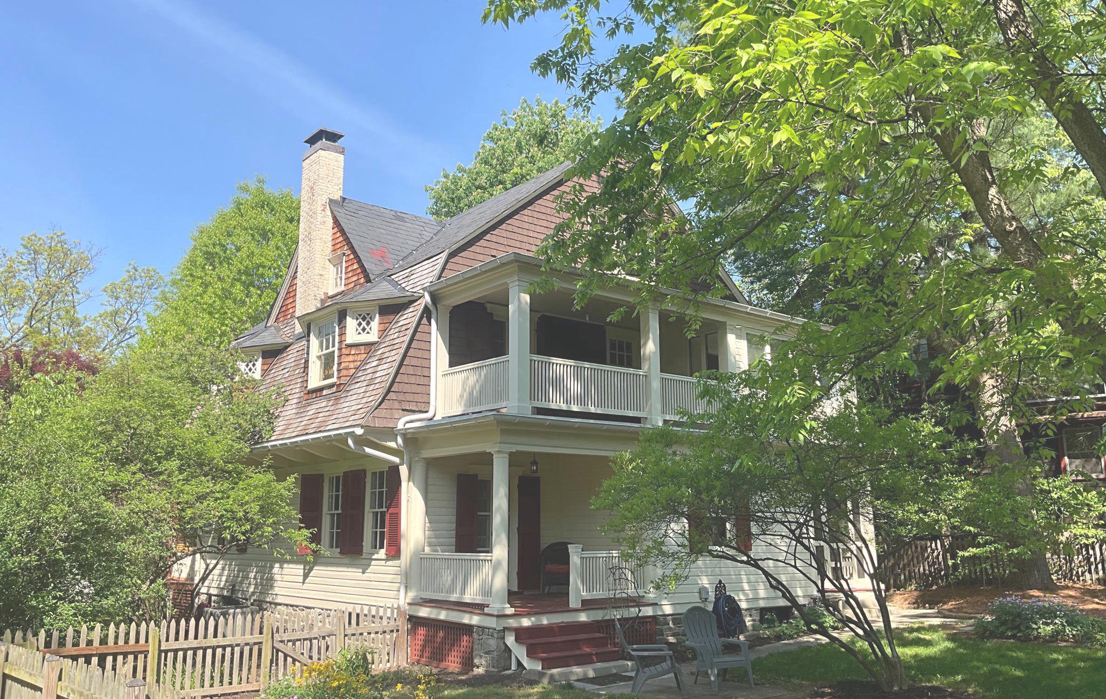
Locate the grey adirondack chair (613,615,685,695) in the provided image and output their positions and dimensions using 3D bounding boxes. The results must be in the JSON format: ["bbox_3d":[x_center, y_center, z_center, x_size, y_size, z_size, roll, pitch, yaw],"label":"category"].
[{"bbox_3d":[1.146,3.618,11.024,0.850,0.935,0.740,0,-11,1],"label":"grey adirondack chair"}]

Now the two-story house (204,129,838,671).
[{"bbox_3d":[-0.840,0.740,21.240,11.230,10.500,12.970,9,-14,-39],"label":"two-story house"}]

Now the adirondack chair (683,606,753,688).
[{"bbox_3d":[2.061,3.756,11.740,0.740,0.935,0.850,4,-12,-22],"label":"adirondack chair"}]

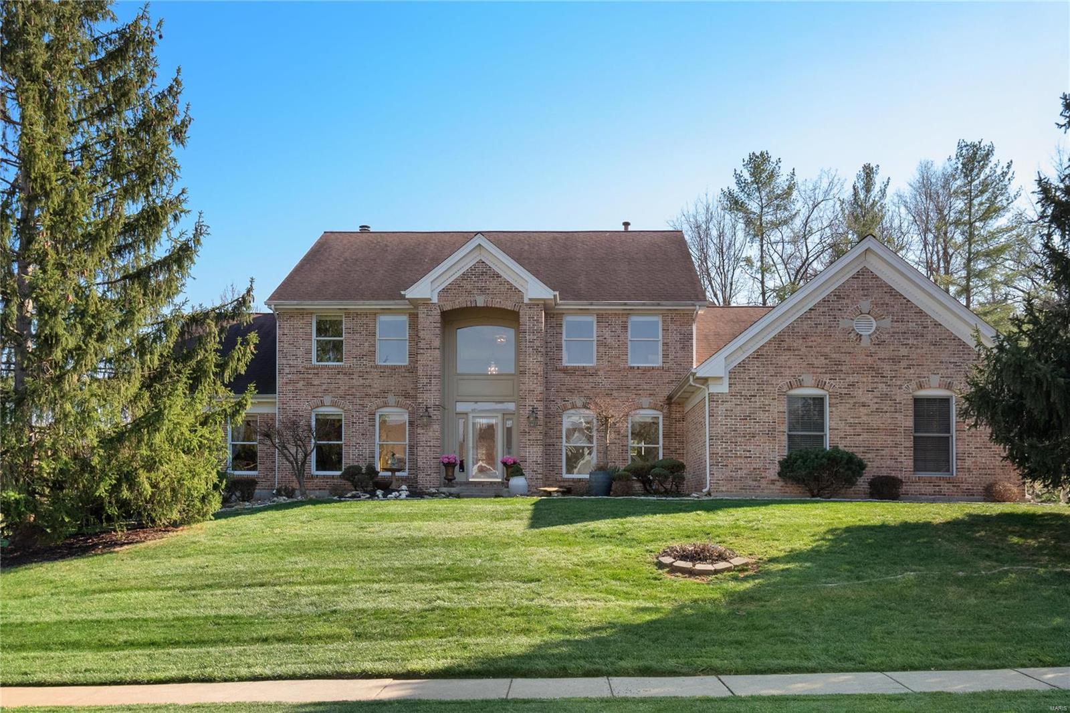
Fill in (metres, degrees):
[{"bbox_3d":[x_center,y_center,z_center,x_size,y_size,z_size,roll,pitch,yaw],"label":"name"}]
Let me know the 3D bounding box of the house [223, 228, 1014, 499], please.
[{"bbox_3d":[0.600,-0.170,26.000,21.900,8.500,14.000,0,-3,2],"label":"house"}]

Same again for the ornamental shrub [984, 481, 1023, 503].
[{"bbox_3d":[10.530,3.030,18.750,0.860,0.500,0.800,0,-3,2],"label":"ornamental shrub"}]

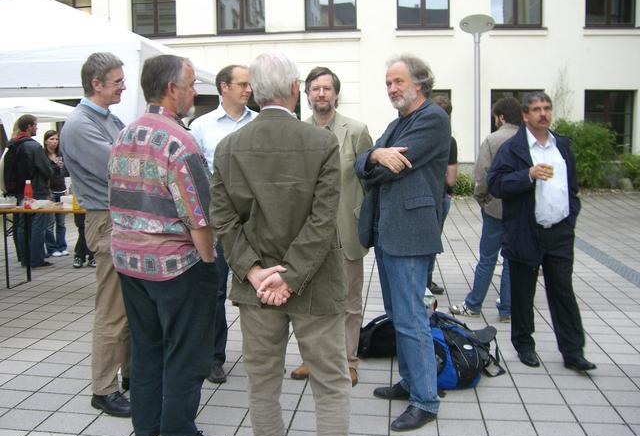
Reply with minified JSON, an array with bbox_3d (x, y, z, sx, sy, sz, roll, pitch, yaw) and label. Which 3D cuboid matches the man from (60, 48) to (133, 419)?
[{"bbox_3d":[-1.116,0.075,3.673,0.430,1.844,0.500,2,7,16],"label":"man"}]

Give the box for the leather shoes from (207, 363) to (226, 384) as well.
[{"bbox_3d":[-0.613,0.890,4.221,0.110,0.110,0.300,0,6,-7],"label":"leather shoes"}]

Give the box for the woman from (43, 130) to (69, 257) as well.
[{"bbox_3d":[-3.278,-0.310,8.741,0.440,1.546,0.340,-2,7,-18],"label":"woman"}]

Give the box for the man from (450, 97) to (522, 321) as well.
[{"bbox_3d":[1.349,-0.078,5.593,0.520,1.755,0.550,6,8,41],"label":"man"}]

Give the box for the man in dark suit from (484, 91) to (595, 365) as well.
[{"bbox_3d":[1.375,0.079,4.363,0.600,1.718,0.410,-3,7,-30],"label":"man in dark suit"}]

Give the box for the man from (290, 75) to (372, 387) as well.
[{"bbox_3d":[0.039,0.034,4.165,0.560,1.832,0.380,1,6,6],"label":"man"}]

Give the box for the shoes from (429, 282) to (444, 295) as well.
[{"bbox_3d":[1.039,0.647,6.483,0.290,0.110,0.110,2,7,12],"label":"shoes"}]

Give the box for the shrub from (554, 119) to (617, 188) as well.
[{"bbox_3d":[6.099,-1.487,16.200,1.550,1.600,1.400,0,6,0],"label":"shrub"}]

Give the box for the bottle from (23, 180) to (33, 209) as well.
[{"bbox_3d":[-2.768,-0.218,6.650,0.075,0.260,0.070,-1,7,-11],"label":"bottle"}]

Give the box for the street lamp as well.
[{"bbox_3d":[3.483,-2.481,15.829,0.760,4.100,0.620,2,7,11],"label":"street lamp"}]

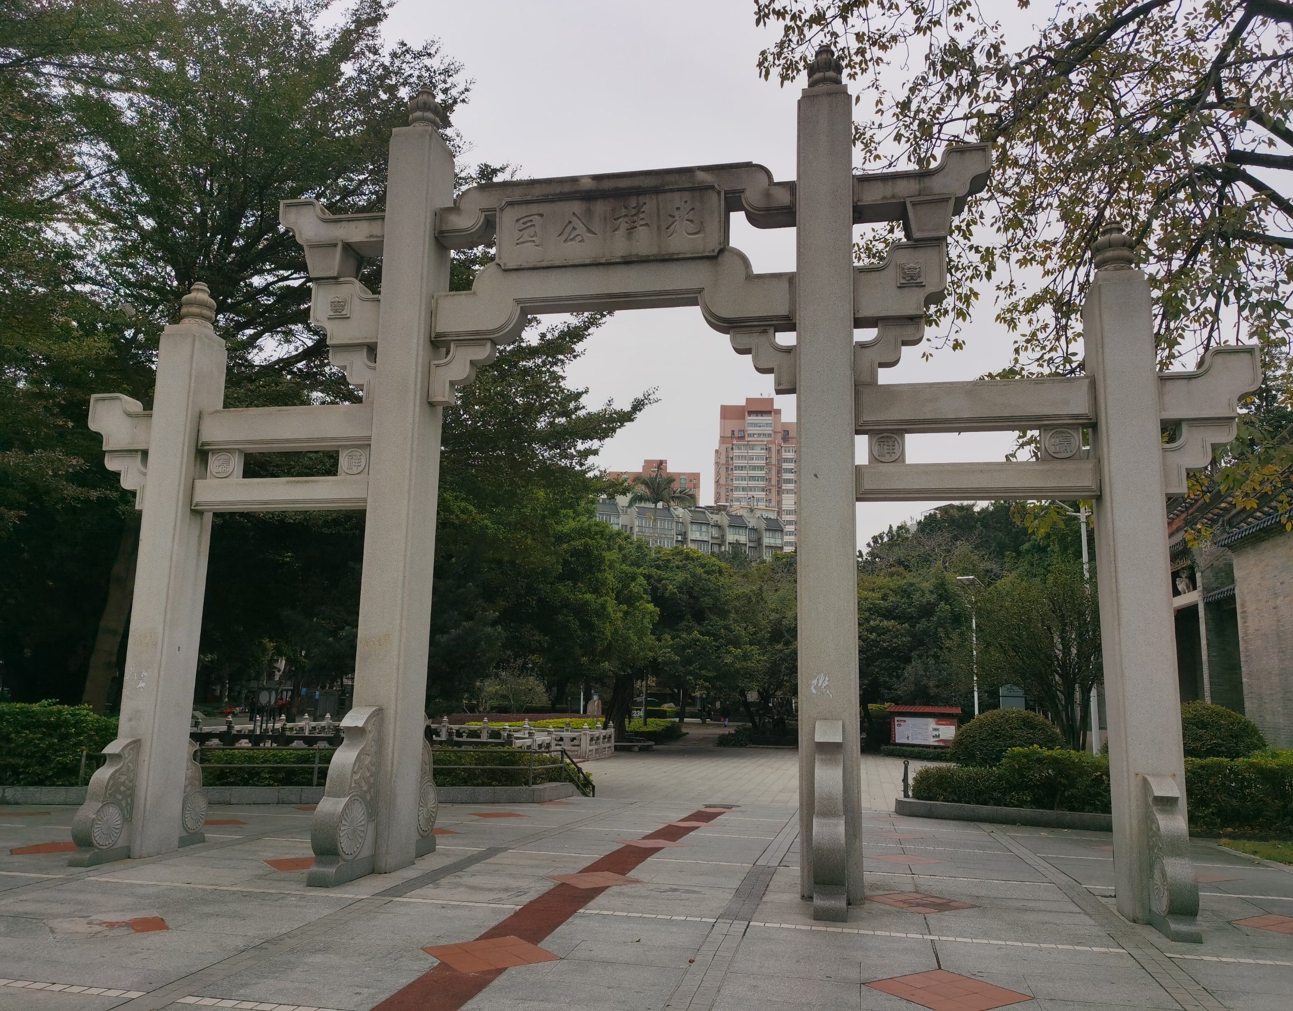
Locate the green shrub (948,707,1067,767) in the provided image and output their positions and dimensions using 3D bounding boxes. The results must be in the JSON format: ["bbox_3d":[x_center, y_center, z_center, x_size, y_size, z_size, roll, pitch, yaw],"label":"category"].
[{"bbox_3d":[7.990,5.279,23.288,2.700,1.556,2.600,-1,-11,12],"label":"green shrub"}]

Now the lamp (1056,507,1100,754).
[{"bbox_3d":[10.422,3.204,24.714,1.100,7.058,0.800,-1,-11,12],"label":"lamp"}]

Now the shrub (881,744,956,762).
[{"bbox_3d":[11.694,10.637,44.988,3.500,0.500,0.800,-4,-12,27],"label":"shrub"}]

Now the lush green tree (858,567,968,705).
[{"bbox_3d":[12.659,7.475,50.991,6.600,8.924,6.300,-1,-11,12],"label":"lush green tree"}]

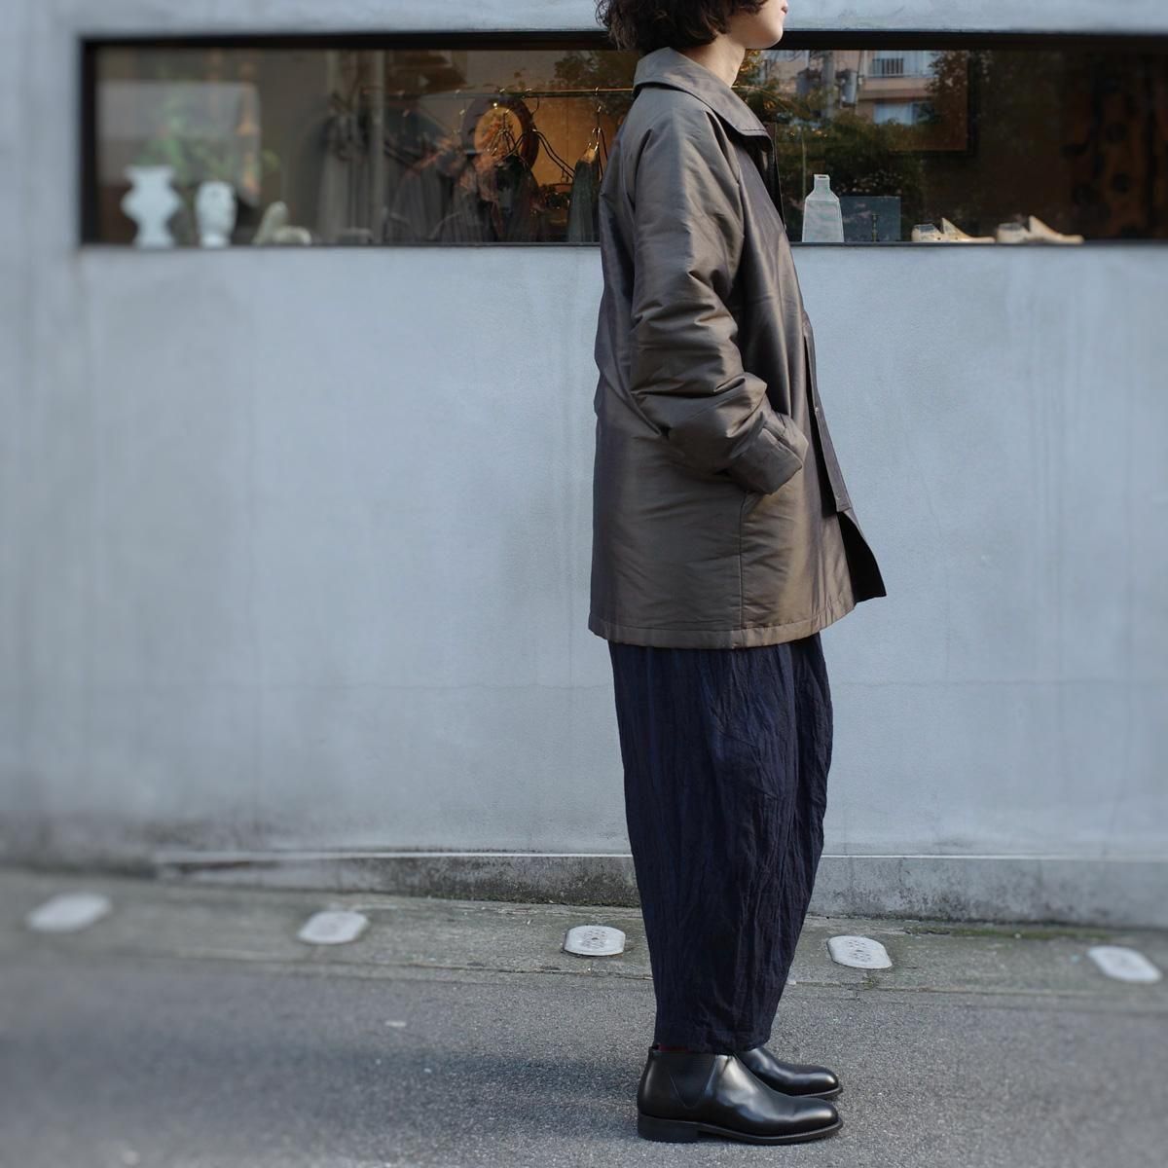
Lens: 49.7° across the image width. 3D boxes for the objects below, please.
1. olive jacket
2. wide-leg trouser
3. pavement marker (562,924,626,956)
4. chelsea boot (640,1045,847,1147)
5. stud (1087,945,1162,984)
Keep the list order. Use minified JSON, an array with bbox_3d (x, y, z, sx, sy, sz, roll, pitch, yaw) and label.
[{"bbox_3d":[0.224,-0.352,1.815,0.430,0.860,0.530,0,1,2],"label":"olive jacket"},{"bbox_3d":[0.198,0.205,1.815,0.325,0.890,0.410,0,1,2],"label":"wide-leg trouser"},{"bbox_3d":[0.026,0.785,2.780,0.132,0.019,0.190,3,2,3],"label":"pavement marker"},{"bbox_3d":[0.216,0.697,1.750,0.283,0.128,0.105,0,1,1],"label":"chelsea boot"},{"bbox_3d":[1.184,0.831,2.760,0.132,0.019,0.190,3,2,3],"label":"stud"}]

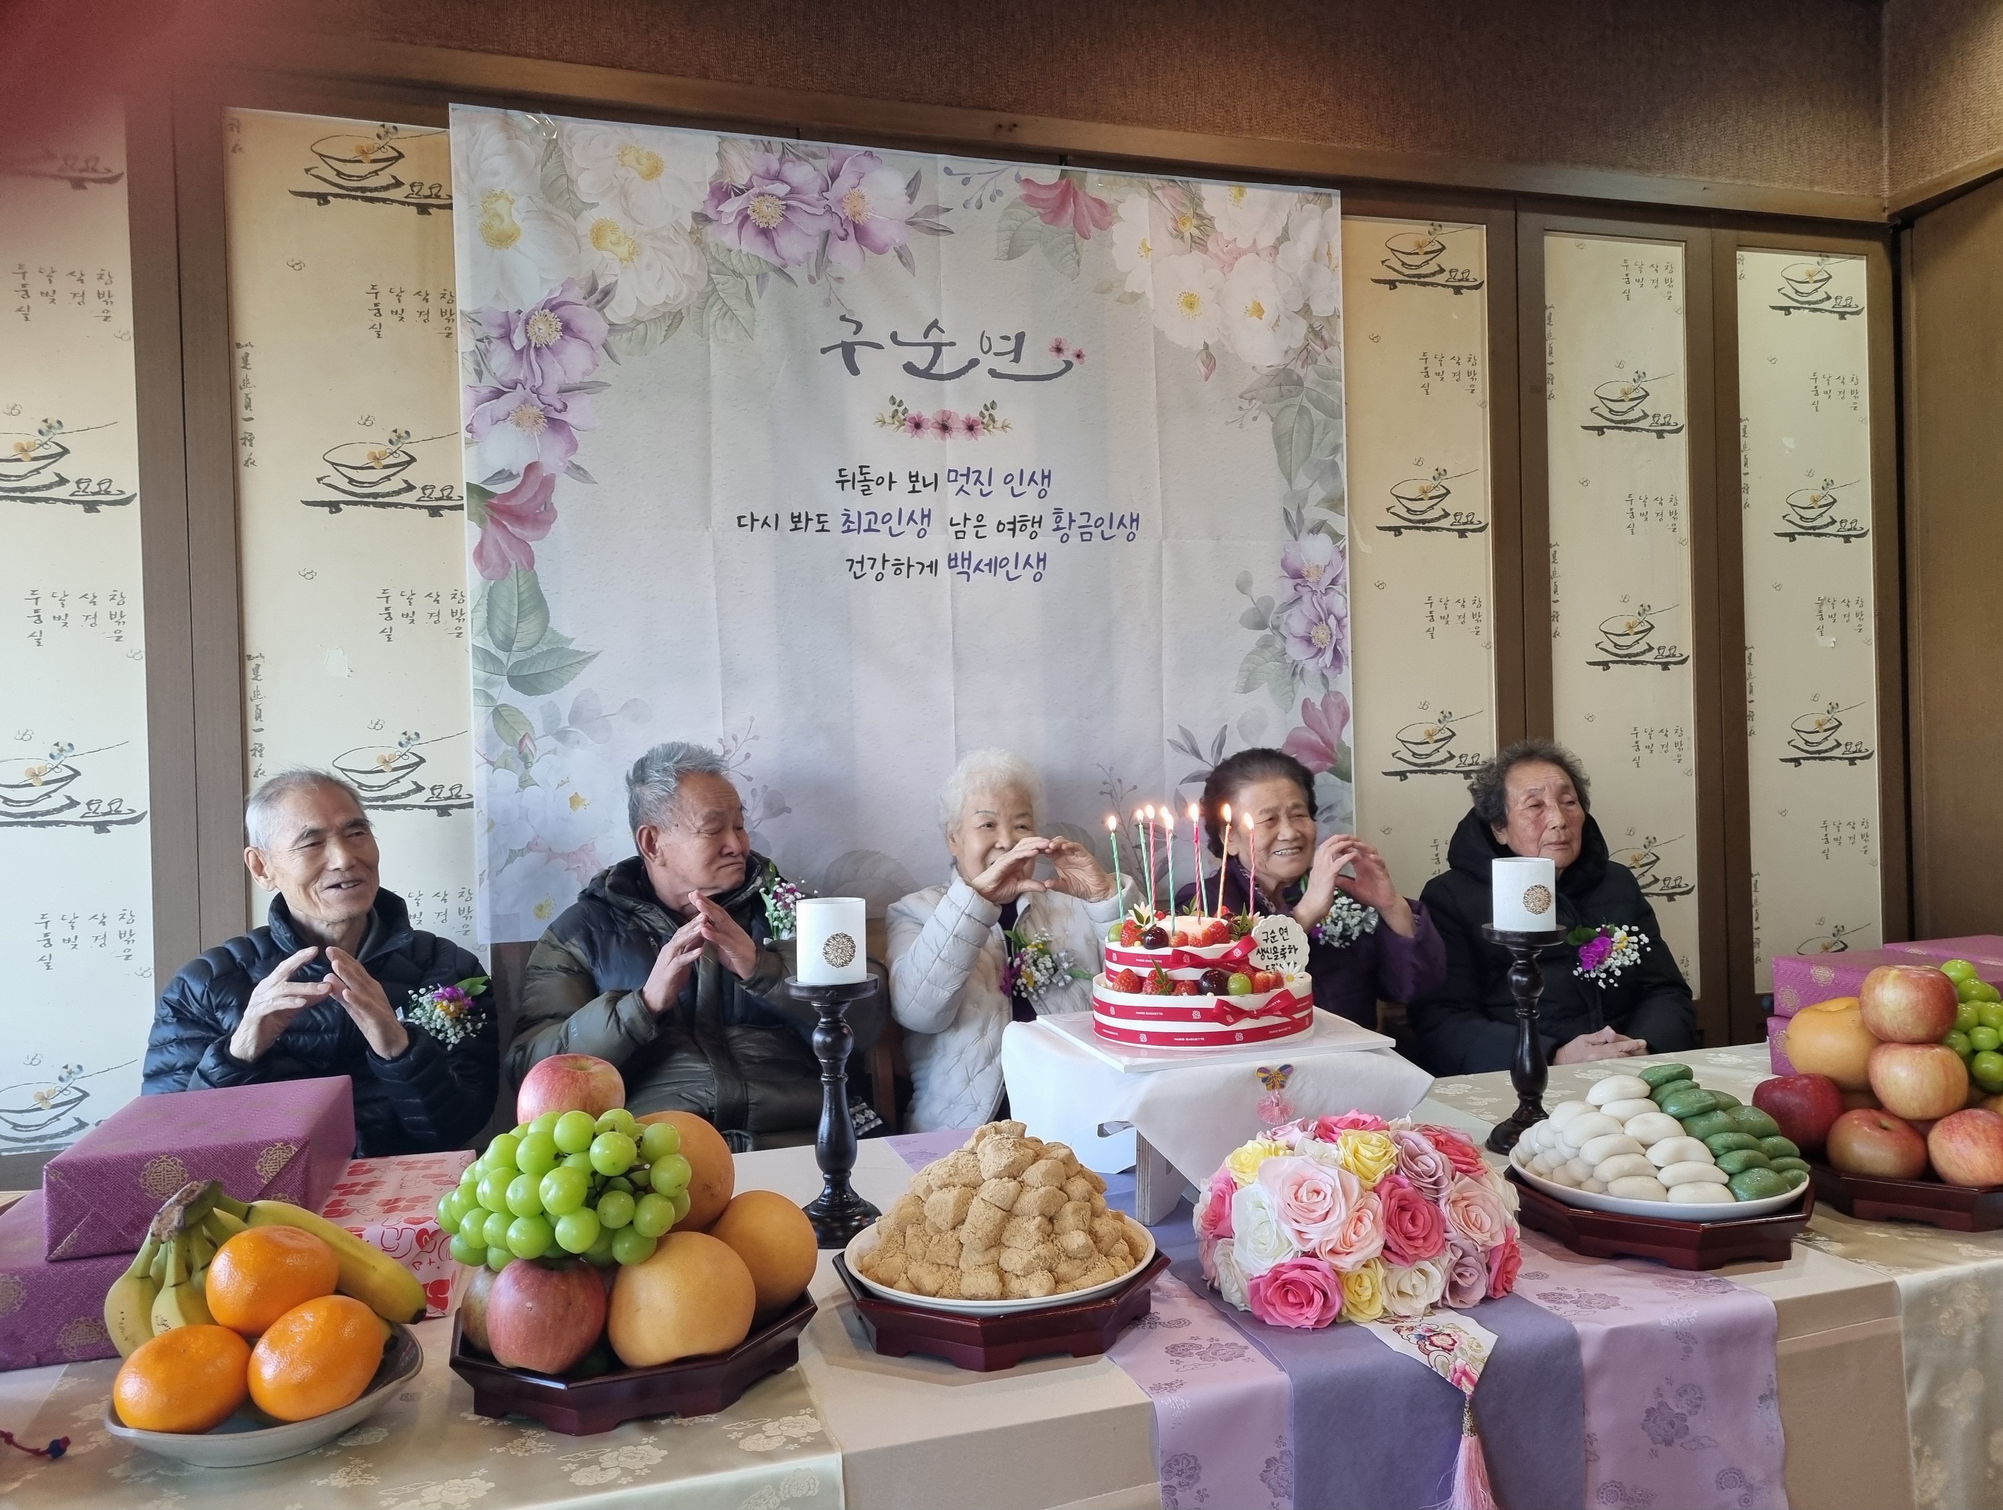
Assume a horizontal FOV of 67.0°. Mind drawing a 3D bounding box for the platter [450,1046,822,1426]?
[{"bbox_3d":[-0.292,0.358,1.196,0.278,0.243,0.274,-2,1,-17],"label":"platter"}]

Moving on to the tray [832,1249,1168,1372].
[{"bbox_3d":[-0.001,0.449,1.279,0.266,0.046,0.266,-2,1,-17],"label":"tray"}]

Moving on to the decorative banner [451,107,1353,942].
[{"bbox_3d":[-0.094,-0.393,2.671,1.619,1.353,0.015,-2,1,-17],"label":"decorative banner"}]

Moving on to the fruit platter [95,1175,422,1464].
[{"bbox_3d":[-0.544,0.404,1.124,0.230,0.180,0.200,-2,1,-17],"label":"fruit platter"}]

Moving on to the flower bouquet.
[{"bbox_3d":[0.321,0.401,1.374,0.290,0.135,0.270,-2,1,-9],"label":"flower bouquet"}]

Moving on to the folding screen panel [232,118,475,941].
[{"bbox_3d":[-1.016,-0.208,2.406,0.350,1.591,0.020,-2,1,-17],"label":"folding screen panel"}]

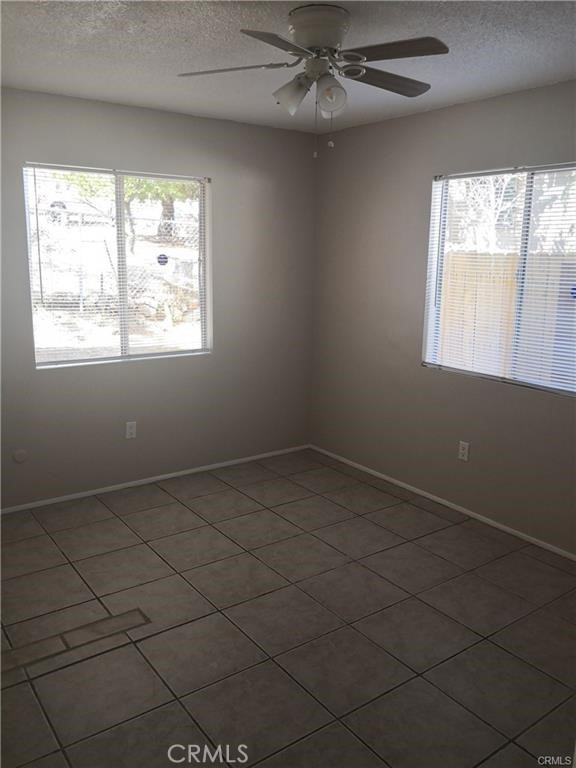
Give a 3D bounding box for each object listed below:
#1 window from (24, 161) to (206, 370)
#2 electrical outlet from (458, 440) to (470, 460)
[{"bbox_3d":[-1.029,-0.745,3.864,1.190,1.170,0.050,-7,14,-36],"label":"window"},{"bbox_3d":[1.107,0.423,3.764,0.012,0.117,0.072,-7,14,-36],"label":"electrical outlet"}]

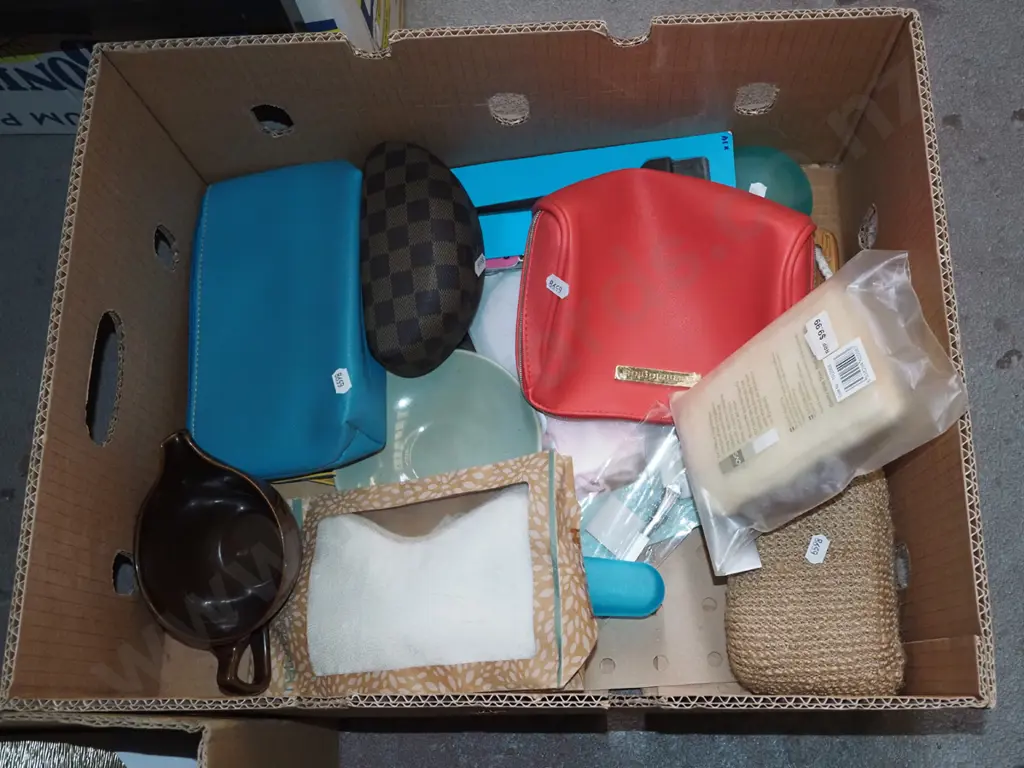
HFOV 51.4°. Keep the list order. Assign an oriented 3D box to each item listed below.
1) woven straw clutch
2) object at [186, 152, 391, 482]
[{"bbox_3d":[0.191,0.121,0.697,0.103,0.078,0.162,-1,73,5],"label":"woven straw clutch"},{"bbox_3d":[-0.159,-0.046,0.760,0.146,0.070,0.212,-4,73,15],"label":"object"}]

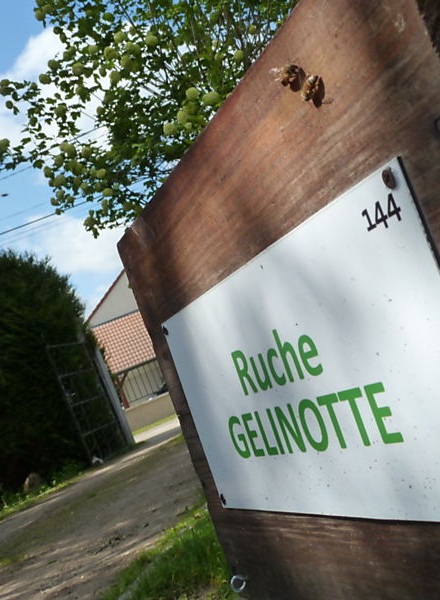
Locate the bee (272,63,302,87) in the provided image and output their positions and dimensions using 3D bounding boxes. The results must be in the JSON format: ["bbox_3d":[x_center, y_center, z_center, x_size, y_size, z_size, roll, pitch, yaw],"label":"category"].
[{"bbox_3d":[0.031,-0.103,0.339,0.007,0.009,0.013,-16,-32,-24],"label":"bee"}]

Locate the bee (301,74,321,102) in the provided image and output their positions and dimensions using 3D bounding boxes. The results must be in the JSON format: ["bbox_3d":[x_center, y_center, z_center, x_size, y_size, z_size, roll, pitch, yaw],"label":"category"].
[{"bbox_3d":[0.040,-0.093,0.326,0.006,0.006,0.013,-16,-37,-24],"label":"bee"}]

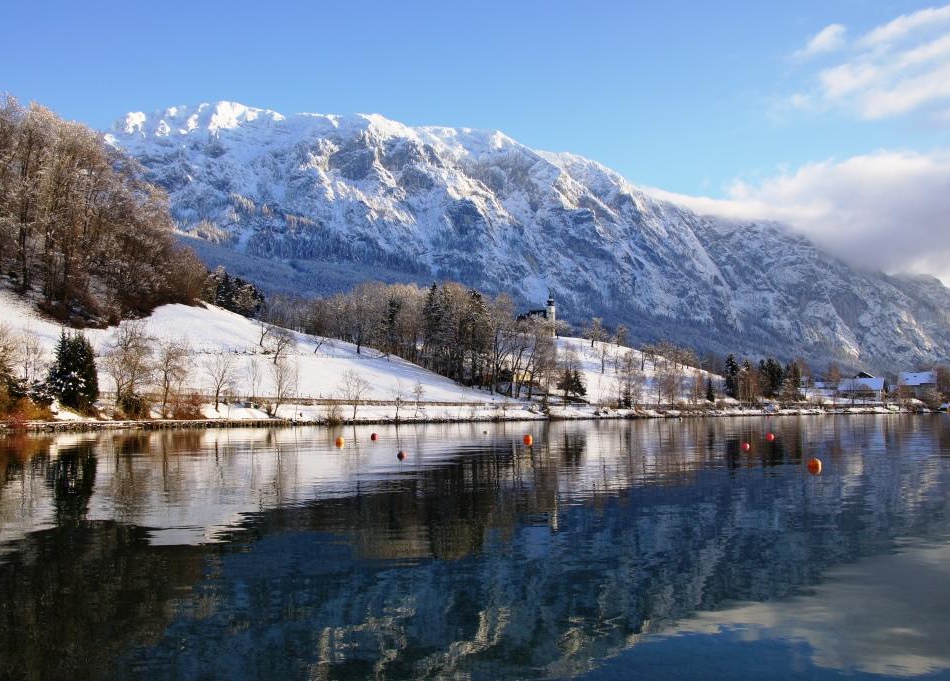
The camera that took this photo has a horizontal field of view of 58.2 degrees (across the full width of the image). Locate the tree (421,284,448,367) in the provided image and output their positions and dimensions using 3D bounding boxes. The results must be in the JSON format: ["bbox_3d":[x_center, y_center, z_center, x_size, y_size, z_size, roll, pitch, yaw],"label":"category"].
[{"bbox_3d":[-12.255,-4.236,258.000,7.870,26.020,7.870,0,-5,-3],"label":"tree"}]

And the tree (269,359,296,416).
[{"bbox_3d":[-32.964,8.091,146.000,4.450,10.020,4.450,1,-5,-13],"label":"tree"}]

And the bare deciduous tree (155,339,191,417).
[{"bbox_3d":[-49.510,6.080,140.000,5.910,12.810,5.910,1,-5,-19],"label":"bare deciduous tree"}]

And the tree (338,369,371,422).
[{"bbox_3d":[-23.037,10.324,163.000,6.500,9.940,6.500,1,-5,-8],"label":"tree"}]

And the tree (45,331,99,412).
[{"bbox_3d":[-59.950,4.470,127.000,7.450,11.920,7.450,2,-5,-25],"label":"tree"}]

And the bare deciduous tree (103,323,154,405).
[{"bbox_3d":[-54.458,3.536,134.000,8.490,12.730,8.490,2,-5,-22],"label":"bare deciduous tree"}]

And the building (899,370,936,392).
[{"bbox_3d":[296.165,28.246,570.000,25.090,15.710,13.000,-2,-5,27],"label":"building"}]

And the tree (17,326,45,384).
[{"bbox_3d":[-71.784,2.428,138.000,4.530,9.390,4.530,2,-5,-27],"label":"tree"}]

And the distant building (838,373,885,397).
[{"bbox_3d":[156.400,18.010,345.000,17.300,10.120,11.500,-4,-6,36],"label":"distant building"}]

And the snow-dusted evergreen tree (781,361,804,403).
[{"bbox_3d":[122.890,15.870,330.000,8.520,16.260,8.520,-2,-5,20],"label":"snow-dusted evergreen tree"}]

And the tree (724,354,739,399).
[{"bbox_3d":[111.312,15.840,370.000,6.940,19.530,6.940,-1,-5,17],"label":"tree"}]

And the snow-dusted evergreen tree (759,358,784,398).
[{"bbox_3d":[116.500,14.930,335.000,9.430,15.720,9.430,-2,-5,19],"label":"snow-dusted evergreen tree"}]

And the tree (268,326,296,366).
[{"bbox_3d":[-43.570,1.130,192.000,6.310,8.560,6.310,1,-5,-13],"label":"tree"}]

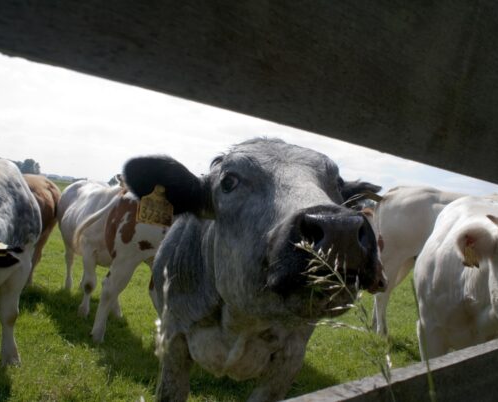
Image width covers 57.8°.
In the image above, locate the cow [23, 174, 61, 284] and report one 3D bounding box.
[{"bbox_3d":[-3.080,0.265,5.000,2.000,1.270,0.560,4,1,2],"label":"cow"}]

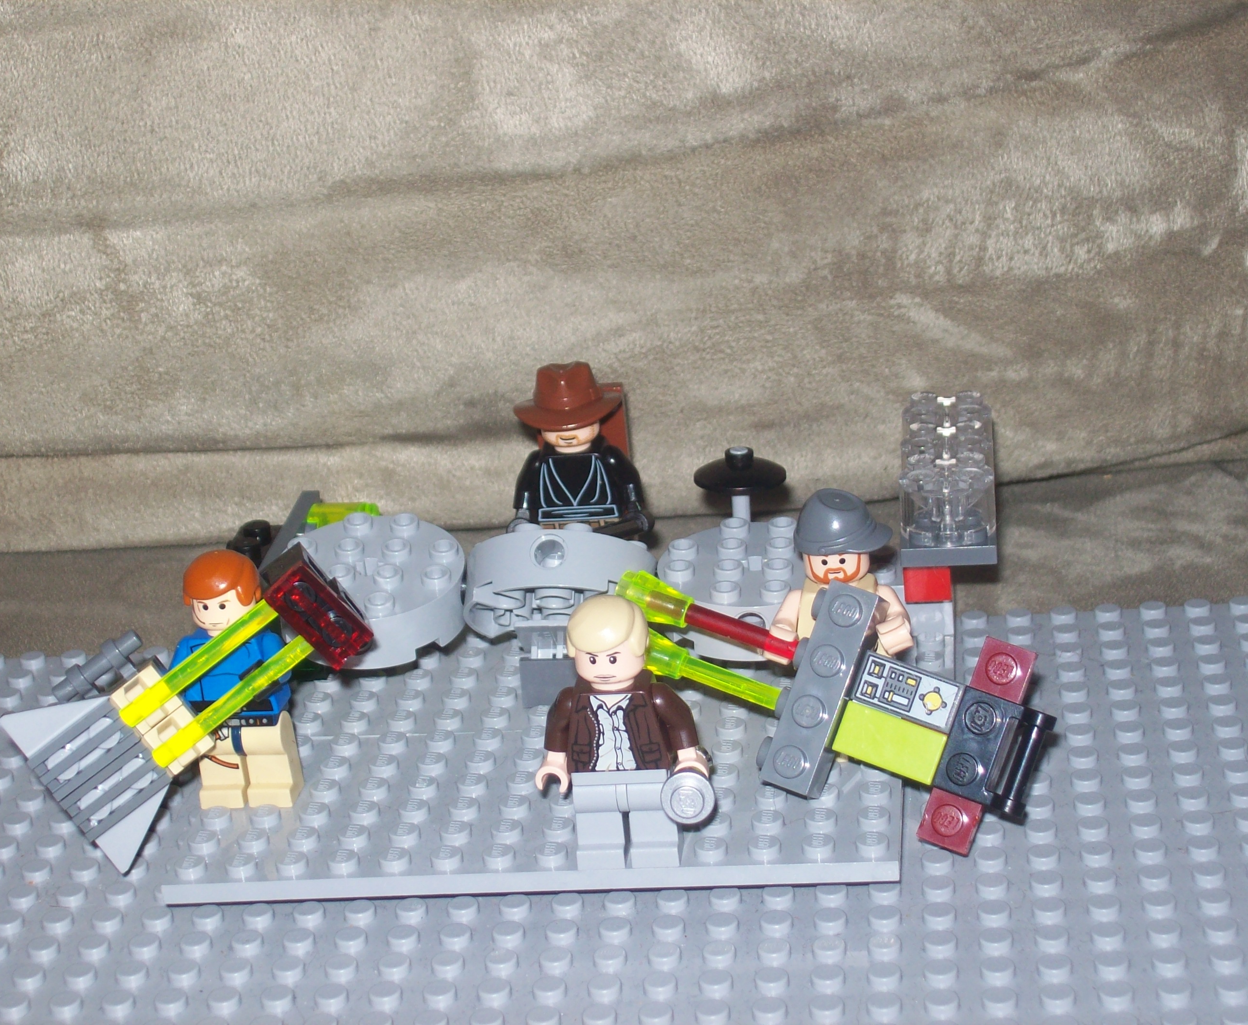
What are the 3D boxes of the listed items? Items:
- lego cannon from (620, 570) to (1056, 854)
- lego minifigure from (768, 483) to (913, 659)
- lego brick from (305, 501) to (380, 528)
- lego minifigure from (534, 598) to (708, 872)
[{"bbox_3d":[0.029,0.027,0.423,0.072,0.032,0.013,19,-3,20],"label":"lego cannon"},{"bbox_3d":[0.034,0.019,0.428,0.024,0.043,0.018,-3,22,8],"label":"lego minifigure"},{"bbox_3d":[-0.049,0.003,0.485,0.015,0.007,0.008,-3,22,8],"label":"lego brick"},{"bbox_3d":[-0.001,0.033,0.405,0.025,0.042,0.016,-3,22,8],"label":"lego minifigure"}]

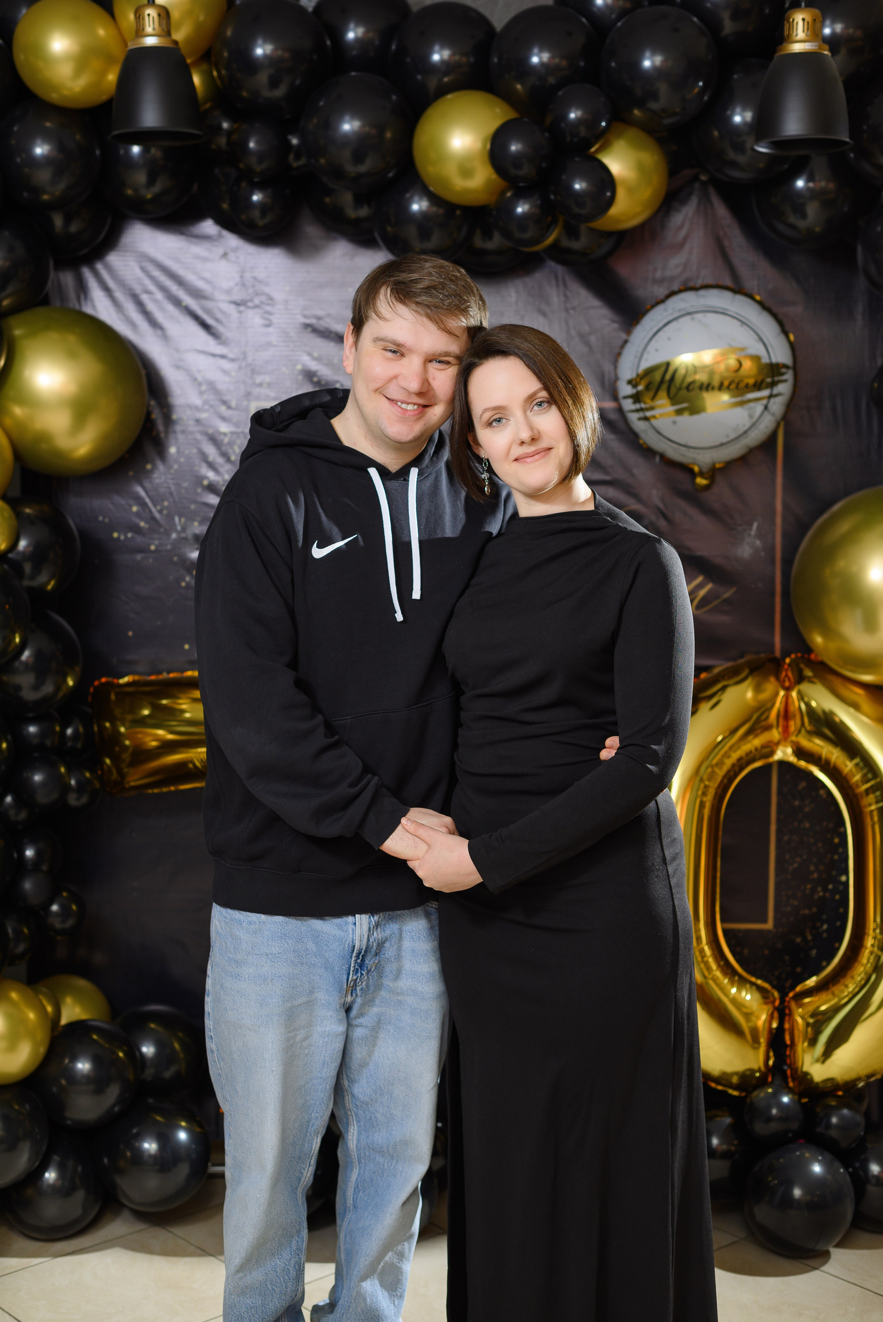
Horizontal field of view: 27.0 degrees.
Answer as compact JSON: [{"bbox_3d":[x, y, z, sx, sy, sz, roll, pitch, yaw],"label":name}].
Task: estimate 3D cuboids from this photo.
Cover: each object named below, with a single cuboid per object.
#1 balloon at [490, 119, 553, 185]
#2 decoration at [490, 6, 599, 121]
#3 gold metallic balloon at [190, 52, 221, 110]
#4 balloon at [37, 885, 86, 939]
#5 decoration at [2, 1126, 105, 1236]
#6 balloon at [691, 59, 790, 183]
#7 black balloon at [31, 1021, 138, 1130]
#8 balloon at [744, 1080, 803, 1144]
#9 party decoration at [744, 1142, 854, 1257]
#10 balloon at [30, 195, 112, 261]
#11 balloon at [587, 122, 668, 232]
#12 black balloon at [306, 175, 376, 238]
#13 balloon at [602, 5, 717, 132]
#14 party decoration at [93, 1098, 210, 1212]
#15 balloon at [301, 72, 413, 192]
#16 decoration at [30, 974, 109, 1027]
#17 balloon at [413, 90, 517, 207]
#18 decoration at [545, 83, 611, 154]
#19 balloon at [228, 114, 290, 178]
[{"bbox_3d":[0.148,-0.953,3.432,0.121,0.126,0.121,0,6,0],"label":"balloon"},{"bbox_3d":[0.197,-1.133,3.484,0.207,0.211,0.215,0,6,0],"label":"decoration"},{"bbox_3d":[-0.468,-1.069,3.372,0.119,0.121,0.119,0,6,4],"label":"gold metallic balloon"},{"bbox_3d":[-0.770,0.508,3.727,0.104,0.108,0.104,0,6,0],"label":"balloon"},{"bbox_3d":[-0.755,1.016,3.564,0.196,0.214,0.196,0,6,4],"label":"decoration"},{"bbox_3d":[0.563,-0.982,3.342,0.214,0.228,0.214,0,6,4],"label":"balloon"},{"bbox_3d":[-0.703,0.817,3.618,0.208,0.211,0.215,0,6,0],"label":"black balloon"},{"bbox_3d":[0.649,0.887,3.595,0.115,0.120,0.115,0,6,0],"label":"balloon"},{"bbox_3d":[0.685,1.034,3.525,0.207,0.213,0.216,0,6,0],"label":"party decoration"},{"bbox_3d":[-0.737,-0.879,3.573,0.188,0.196,0.188,0,6,0],"label":"balloon"},{"bbox_3d":[0.331,-0.933,3.536,0.206,0.214,0.206,0,6,0],"label":"balloon"},{"bbox_3d":[-0.169,-0.920,3.589,0.189,0.196,0.189,0,6,0],"label":"black balloon"},{"bbox_3d":[0.406,-1.104,3.426,0.214,0.226,0.227,0,6,0],"label":"balloon"},{"bbox_3d":[-0.570,0.972,3.609,0.227,0.223,0.227,0,6,4],"label":"party decoration"},{"bbox_3d":[-0.157,-0.984,3.418,0.207,0.216,0.218,0,6,0],"label":"balloon"},{"bbox_3d":[-0.761,0.732,3.703,0.200,0.204,0.200,0,6,4],"label":"decoration"},{"bbox_3d":[0.044,-0.950,3.402,0.193,0.210,0.208,0,6,0],"label":"balloon"},{"bbox_3d":[0.251,-0.999,3.376,0.123,0.126,0.128,0,6,0],"label":"decoration"},{"bbox_3d":[-0.344,-0.968,3.461,0.114,0.118,0.114,0,6,0],"label":"balloon"}]

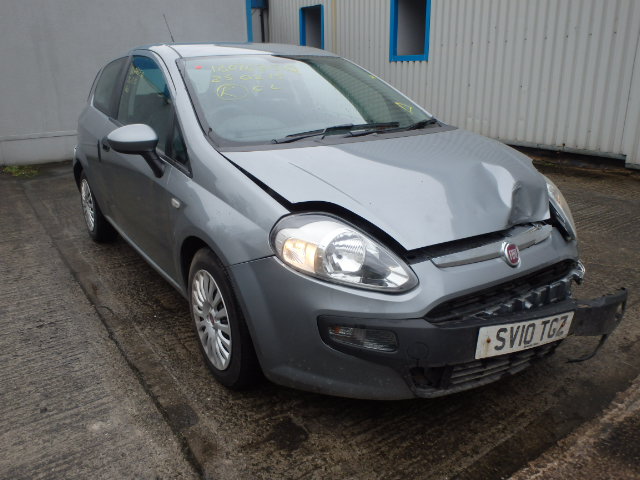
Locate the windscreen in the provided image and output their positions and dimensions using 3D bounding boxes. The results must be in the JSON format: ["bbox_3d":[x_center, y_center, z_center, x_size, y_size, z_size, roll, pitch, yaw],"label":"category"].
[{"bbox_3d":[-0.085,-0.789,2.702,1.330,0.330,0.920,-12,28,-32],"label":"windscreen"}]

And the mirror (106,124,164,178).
[{"bbox_3d":[-0.826,-0.403,2.340,0.235,0.250,0.180,-12,20,-32],"label":"mirror"}]

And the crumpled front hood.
[{"bbox_3d":[0.406,-0.250,2.108,1.380,0.230,0.880,-12,28,-32],"label":"crumpled front hood"}]

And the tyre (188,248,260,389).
[{"bbox_3d":[-0.380,0.321,2.153,0.180,0.610,0.610,-12,20,-32],"label":"tyre"}]

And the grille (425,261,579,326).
[{"bbox_3d":[0.673,0.189,1.823,0.840,0.170,0.140,-12,20,-32],"label":"grille"}]

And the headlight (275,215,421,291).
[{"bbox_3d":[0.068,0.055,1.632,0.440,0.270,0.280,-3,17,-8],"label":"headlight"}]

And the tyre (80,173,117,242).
[{"bbox_3d":[-1.774,-0.280,4.152,0.180,0.610,0.610,-12,20,-32],"label":"tyre"}]

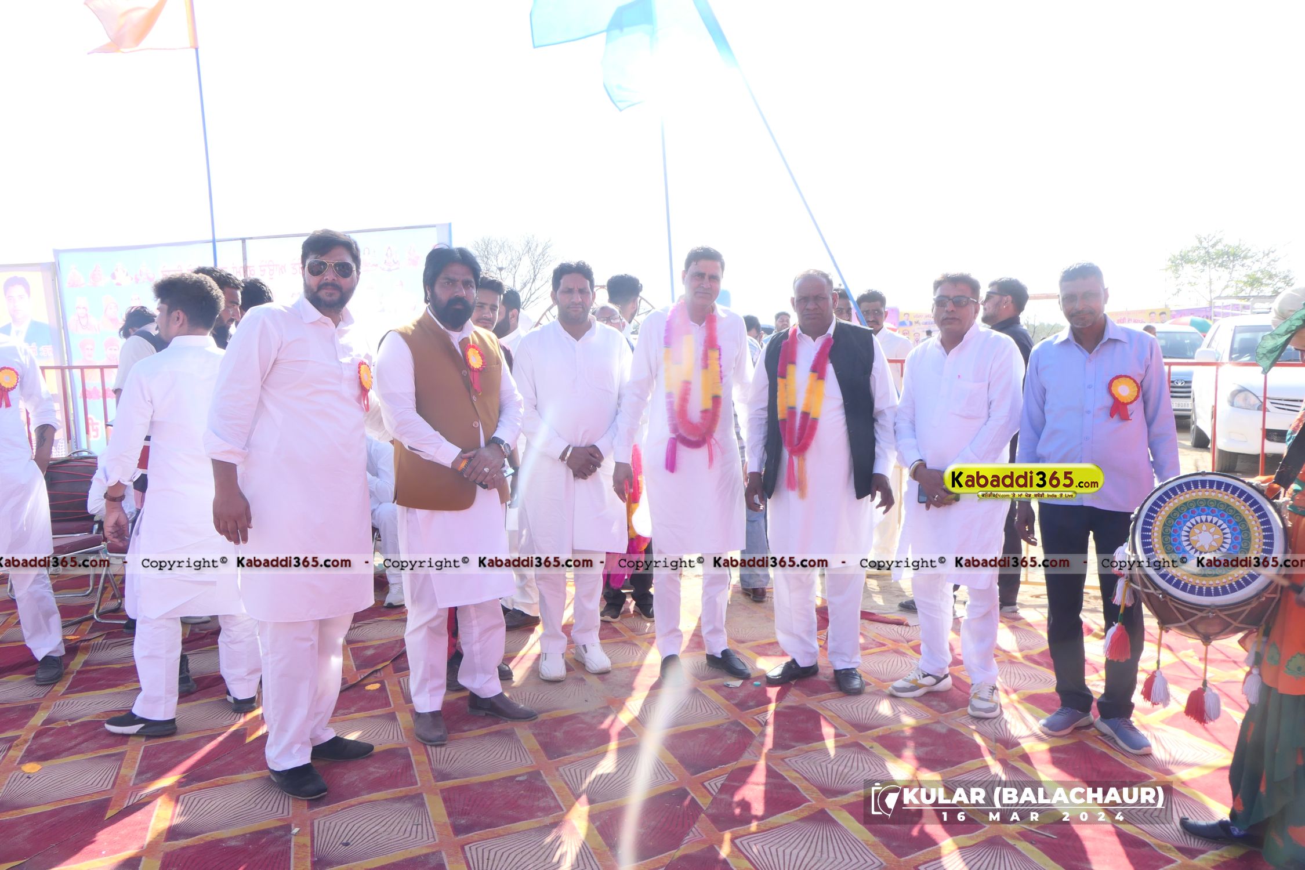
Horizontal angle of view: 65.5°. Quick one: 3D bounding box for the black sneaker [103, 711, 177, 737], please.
[{"bbox_3d":[-1.880,1.033,3.726,0.275,0.110,0.102,0,6,3],"label":"black sneaker"}]

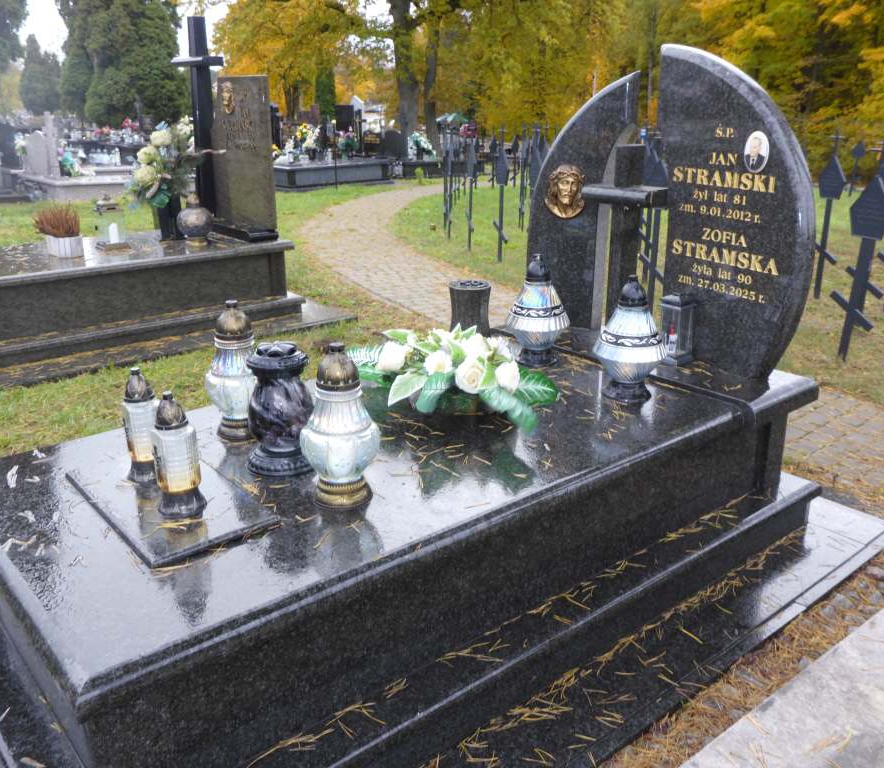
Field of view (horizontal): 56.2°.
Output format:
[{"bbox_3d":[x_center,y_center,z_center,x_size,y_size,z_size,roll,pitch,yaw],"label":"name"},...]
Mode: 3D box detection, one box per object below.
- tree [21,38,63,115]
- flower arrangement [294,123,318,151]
[{"bbox_3d":[-20.663,-15.710,42.734,2.300,5.000,2.300,-7,19,-24],"label":"tree"},{"bbox_3d":[-2.340,-4.270,14.300,0.410,0.480,0.380,-2,20,-6],"label":"flower arrangement"}]

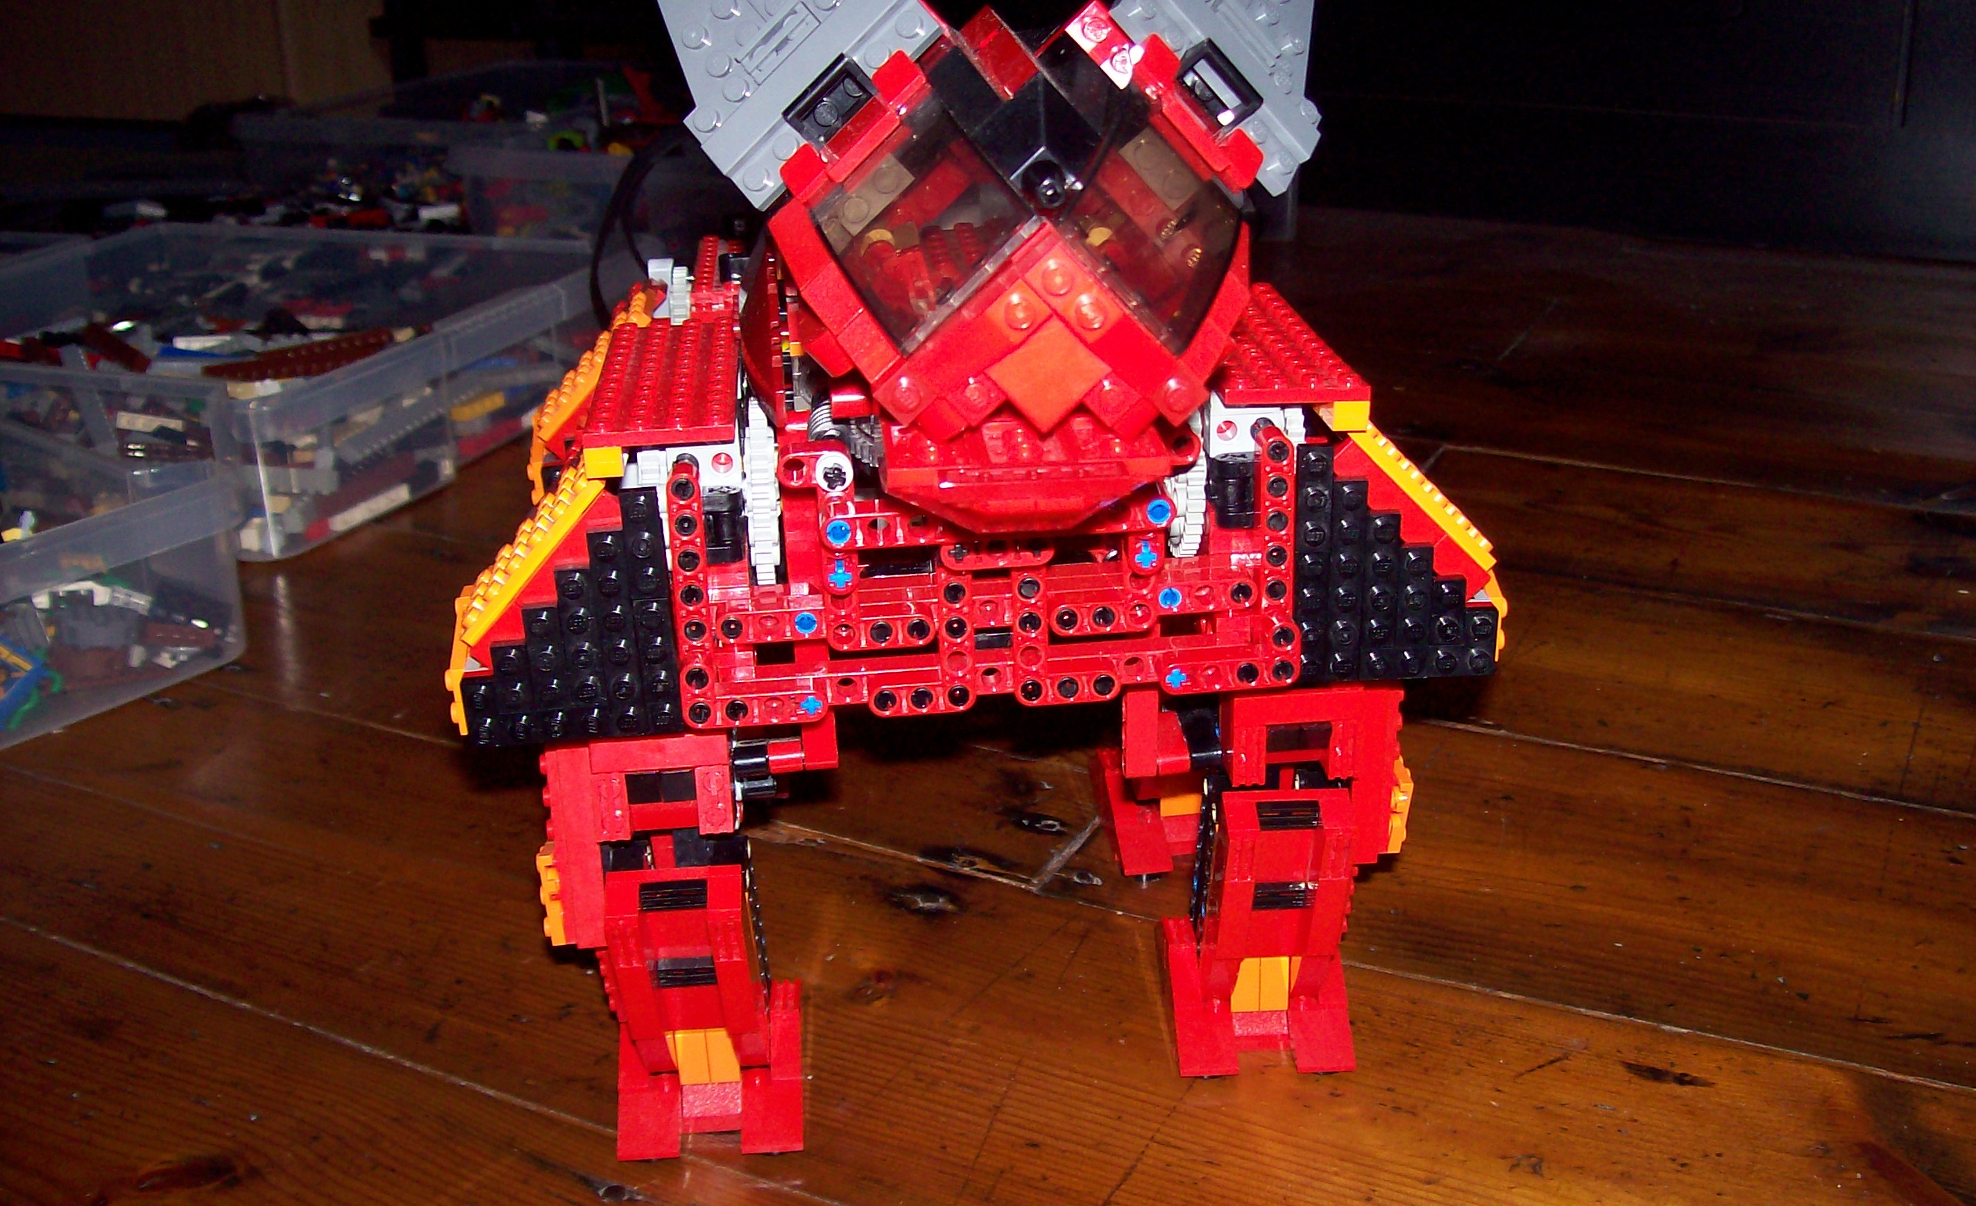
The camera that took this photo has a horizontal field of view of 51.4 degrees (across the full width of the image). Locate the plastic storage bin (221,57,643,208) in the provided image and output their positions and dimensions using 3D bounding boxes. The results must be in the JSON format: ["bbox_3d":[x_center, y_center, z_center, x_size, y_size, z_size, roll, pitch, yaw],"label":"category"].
[{"bbox_3d":[-0.423,-0.419,1.864,0.330,0.088,0.350,9,24,24],"label":"plastic storage bin"}]

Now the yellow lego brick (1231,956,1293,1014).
[{"bbox_3d":[0.076,0.104,0.581,0.016,0.018,0.013,-3,22,-3],"label":"yellow lego brick"}]

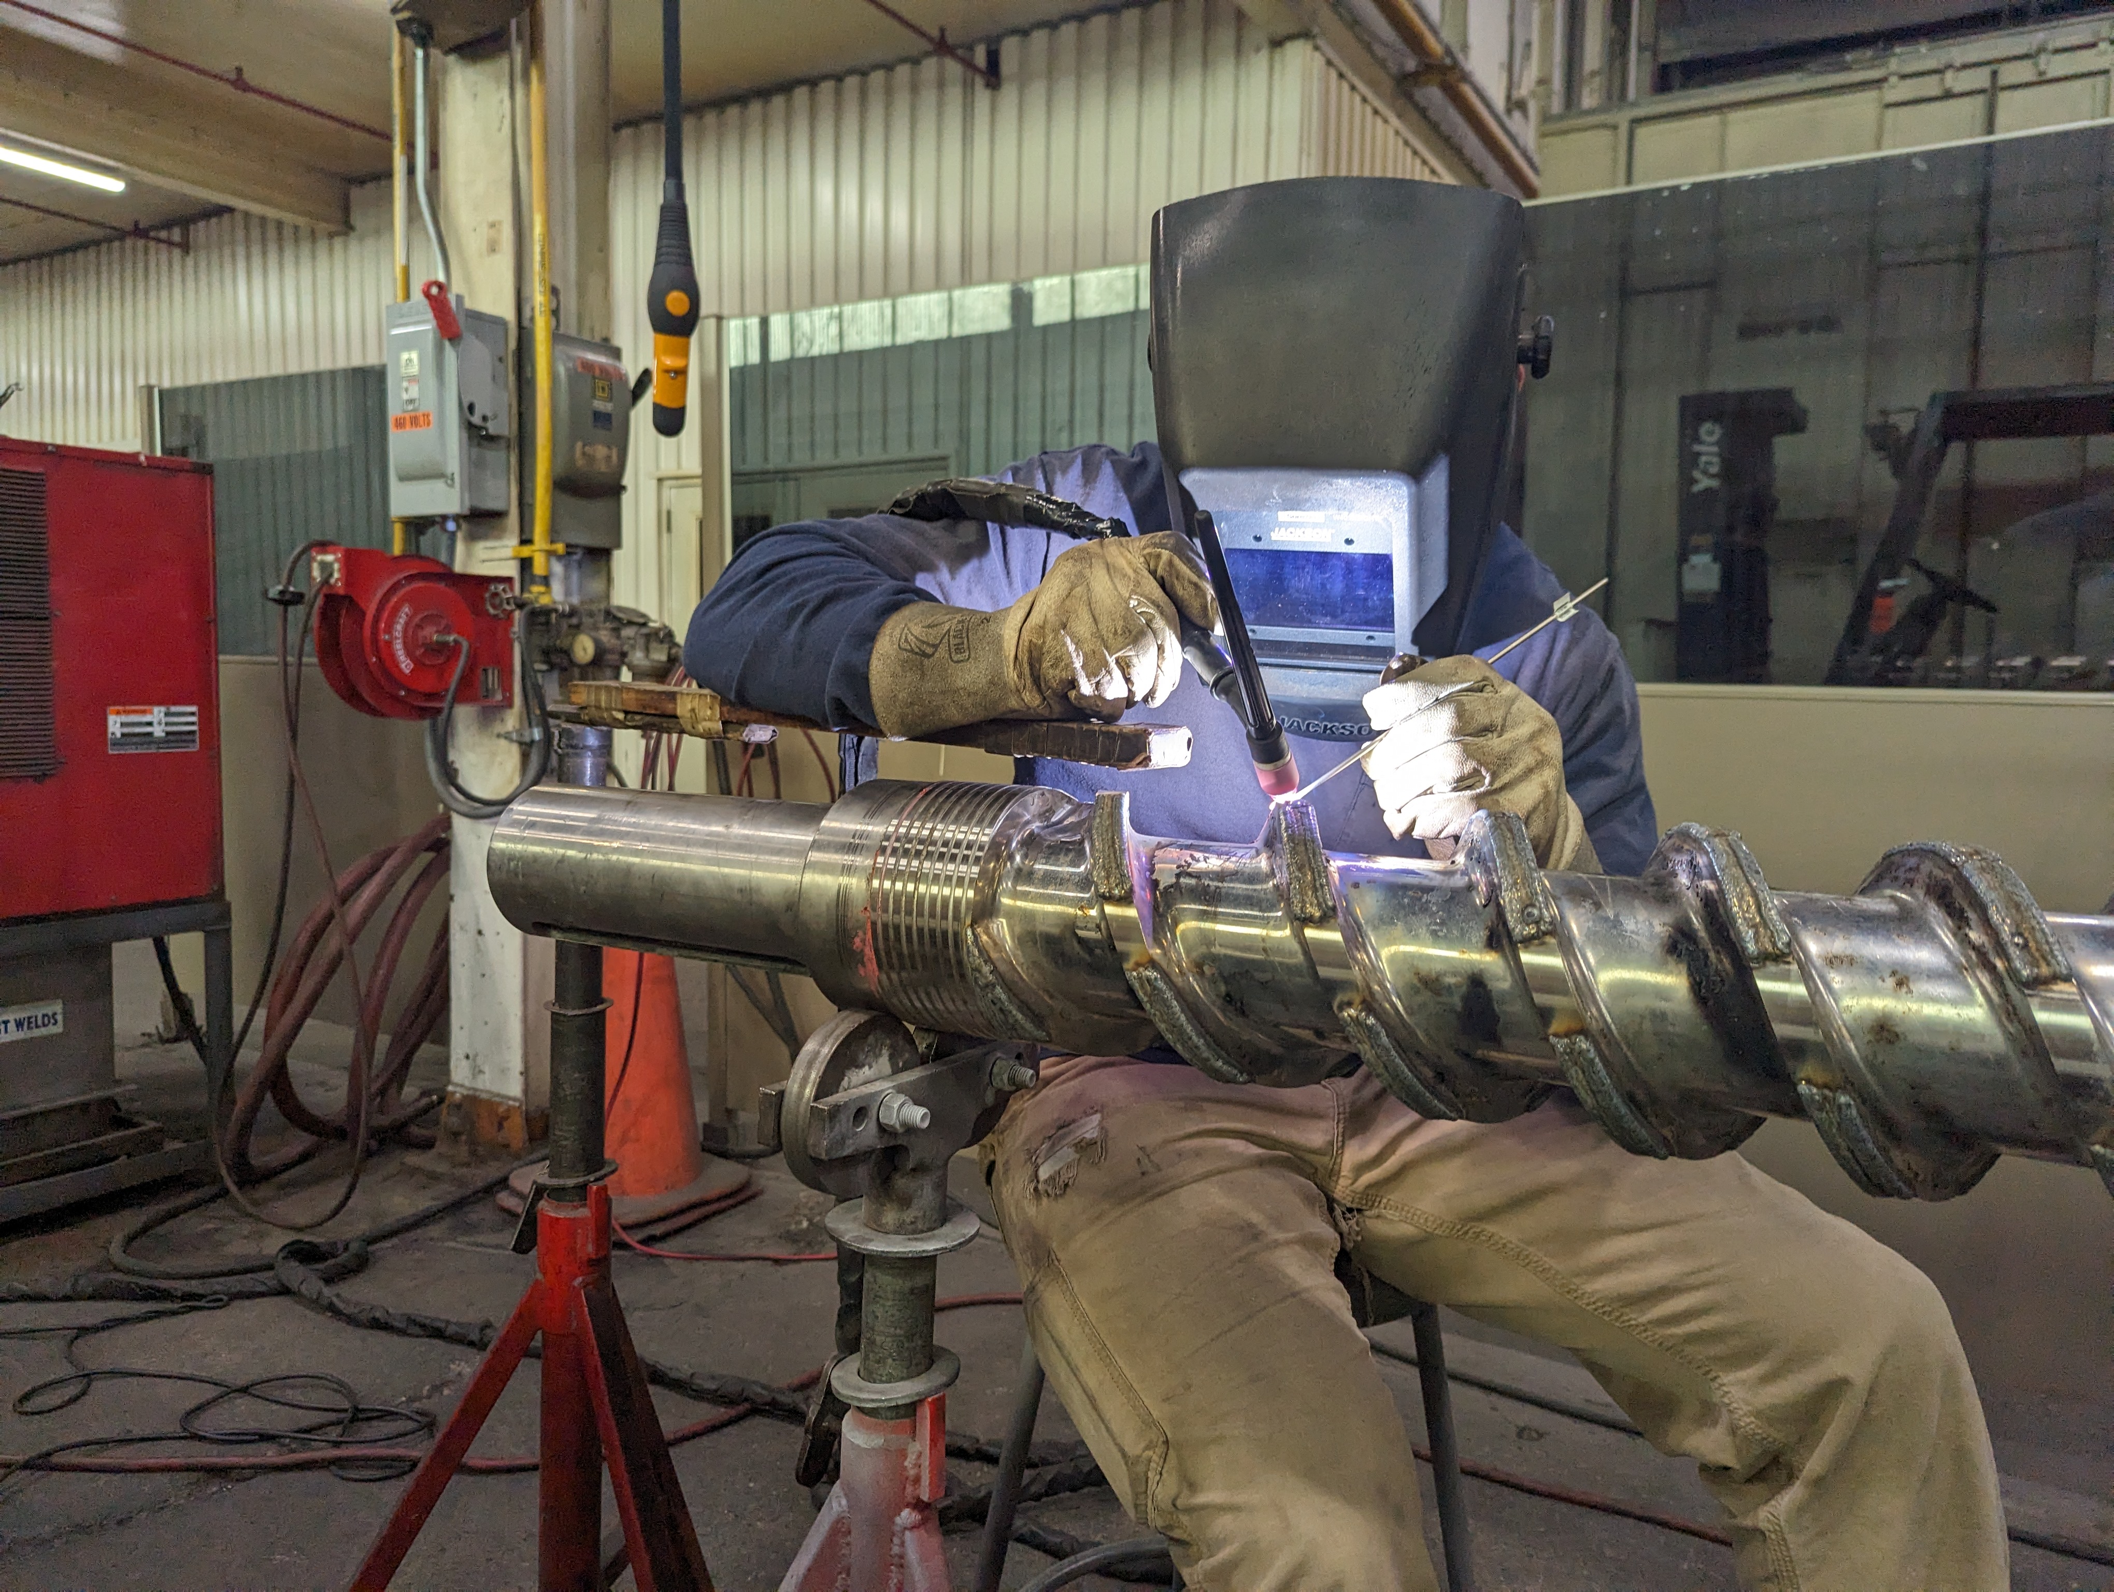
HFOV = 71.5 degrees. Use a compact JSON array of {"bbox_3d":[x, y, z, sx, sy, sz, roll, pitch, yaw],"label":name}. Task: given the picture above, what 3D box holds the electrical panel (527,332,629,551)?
[{"bbox_3d":[-1.002,-0.723,3.002,0.129,0.424,0.242,3,5,29],"label":"electrical panel"}]

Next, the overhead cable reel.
[{"bbox_3d":[-1.214,-0.302,2.795,0.139,0.317,0.368,3,5,29],"label":"overhead cable reel"}]

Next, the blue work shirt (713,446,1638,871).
[{"bbox_3d":[0.090,-0.045,1.130,0.710,0.480,0.400,1,4,7],"label":"blue work shirt"}]

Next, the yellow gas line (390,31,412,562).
[{"bbox_3d":[-1.359,-1.037,3.042,0.028,1.077,0.028,3,5,29],"label":"yellow gas line"}]

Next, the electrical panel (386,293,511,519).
[{"bbox_3d":[-1.208,-0.758,2.907,0.230,0.414,0.121,3,5,29],"label":"electrical panel"}]

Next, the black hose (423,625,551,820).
[{"bbox_3d":[-1.087,-0.140,2.800,0.235,0.370,0.130,0,4,-18],"label":"black hose"}]

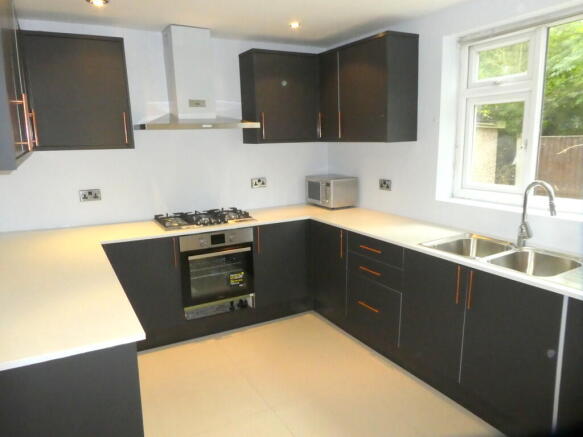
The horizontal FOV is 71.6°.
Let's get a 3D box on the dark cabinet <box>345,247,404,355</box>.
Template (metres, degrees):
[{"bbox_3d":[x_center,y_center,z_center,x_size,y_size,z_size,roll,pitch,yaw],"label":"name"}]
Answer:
[{"bbox_3d":[0.829,0.500,3.020,0.574,0.819,0.575,-7,12,-28],"label":"dark cabinet"}]

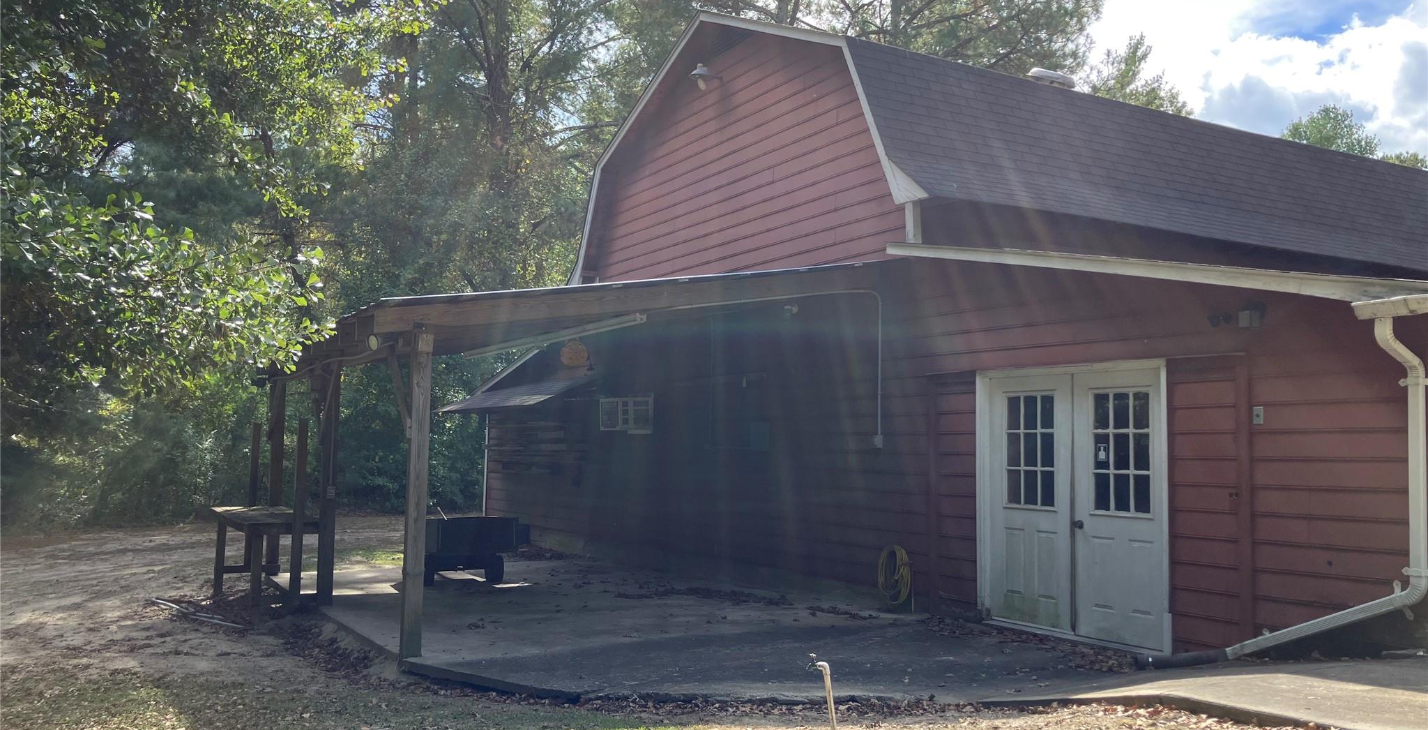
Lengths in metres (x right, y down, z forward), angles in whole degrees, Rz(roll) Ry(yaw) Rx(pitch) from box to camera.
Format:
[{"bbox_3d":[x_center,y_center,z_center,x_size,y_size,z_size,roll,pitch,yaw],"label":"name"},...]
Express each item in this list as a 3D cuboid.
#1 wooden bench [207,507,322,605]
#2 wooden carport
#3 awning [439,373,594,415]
[{"bbox_3d":[-4.993,2.148,12.802,0.820,0.990,3.200,3,-5,-29],"label":"wooden bench"},{"bbox_3d":[-2.022,0.800,12.721,4.990,3.520,6.730,3,-5,-29],"label":"wooden carport"},{"bbox_3d":[-3.471,0.569,19.390,0.990,0.510,5.250,3,-5,-29],"label":"awning"}]

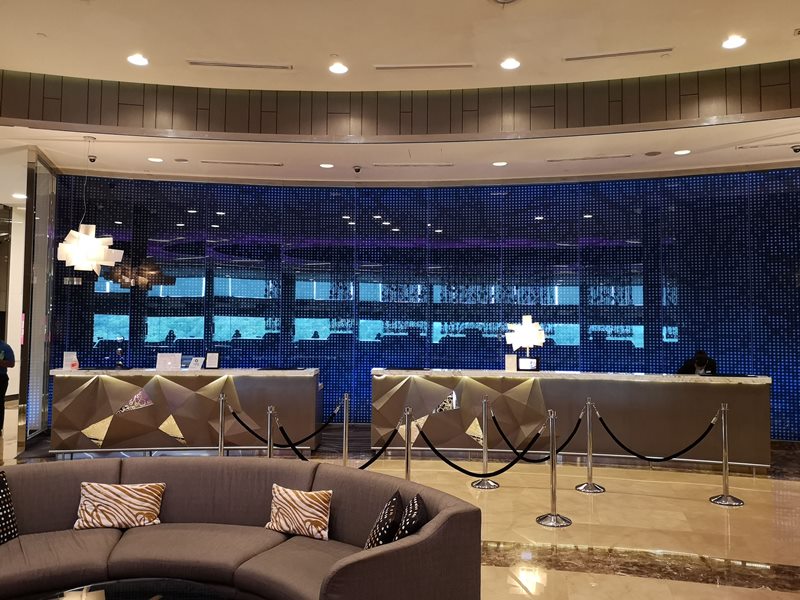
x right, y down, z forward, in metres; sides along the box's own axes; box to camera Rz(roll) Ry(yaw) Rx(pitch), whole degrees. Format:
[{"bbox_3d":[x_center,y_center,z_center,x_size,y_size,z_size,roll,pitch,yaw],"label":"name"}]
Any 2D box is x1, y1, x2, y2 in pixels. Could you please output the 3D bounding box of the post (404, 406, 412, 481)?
[{"bbox_3d":[0.074,1.457,5.622,0.320,0.970,0.320,0,-3,0],"label":"post"}]

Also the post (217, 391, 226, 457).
[{"bbox_3d":[-1.899,1.480,6.650,0.310,0.955,0.310,0,-3,0],"label":"post"}]

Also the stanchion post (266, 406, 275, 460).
[{"bbox_3d":[-1.177,1.451,5.651,0.320,0.970,0.320,0,-3,0],"label":"stanchion post"}]

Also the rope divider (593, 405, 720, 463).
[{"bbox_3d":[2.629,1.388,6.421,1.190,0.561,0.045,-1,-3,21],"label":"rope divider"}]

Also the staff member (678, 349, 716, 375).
[{"bbox_3d":[3.864,1.380,8.137,0.500,1.454,0.420,-1,-3,19],"label":"staff member"}]

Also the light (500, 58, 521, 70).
[{"bbox_3d":[1.385,-2.978,7.819,0.210,0.060,0.210,0,-3,0],"label":"light"}]

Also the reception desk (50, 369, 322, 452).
[{"bbox_3d":[-2.760,1.500,8.359,3.320,1.150,0.720,1,-3,-7],"label":"reception desk"}]

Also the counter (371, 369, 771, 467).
[{"bbox_3d":[2.045,1.487,7.975,4.900,1.125,0.900,0,-3,10],"label":"counter"}]

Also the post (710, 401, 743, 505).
[{"bbox_3d":[3.187,1.488,6.095,0.310,0.955,0.310,0,-3,0],"label":"post"}]

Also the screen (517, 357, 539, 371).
[{"bbox_3d":[1.669,0.840,8.145,0.275,0.175,0.050,0,-3,7],"label":"screen"}]

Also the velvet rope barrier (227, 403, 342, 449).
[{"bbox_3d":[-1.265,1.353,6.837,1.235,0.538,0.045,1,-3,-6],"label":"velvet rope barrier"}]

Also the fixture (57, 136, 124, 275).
[{"bbox_3d":[-4.347,-1.319,8.765,0.900,1.971,0.850,1,-3,-17],"label":"fixture"}]

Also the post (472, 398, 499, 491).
[{"bbox_3d":[0.915,1.500,6.656,0.310,0.955,0.310,0,-3,0],"label":"post"}]

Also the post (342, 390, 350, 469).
[{"bbox_3d":[-0.597,1.523,6.893,0.320,0.970,0.320,0,-3,0],"label":"post"}]

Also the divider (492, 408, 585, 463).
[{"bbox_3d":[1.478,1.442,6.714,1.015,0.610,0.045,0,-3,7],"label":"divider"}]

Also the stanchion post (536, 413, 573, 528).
[{"bbox_3d":[1.338,1.443,5.424,0.310,0.955,0.310,0,-3,0],"label":"stanchion post"}]

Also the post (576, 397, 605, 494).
[{"bbox_3d":[1.993,1.501,6.531,0.310,0.955,0.310,0,-3,0],"label":"post"}]

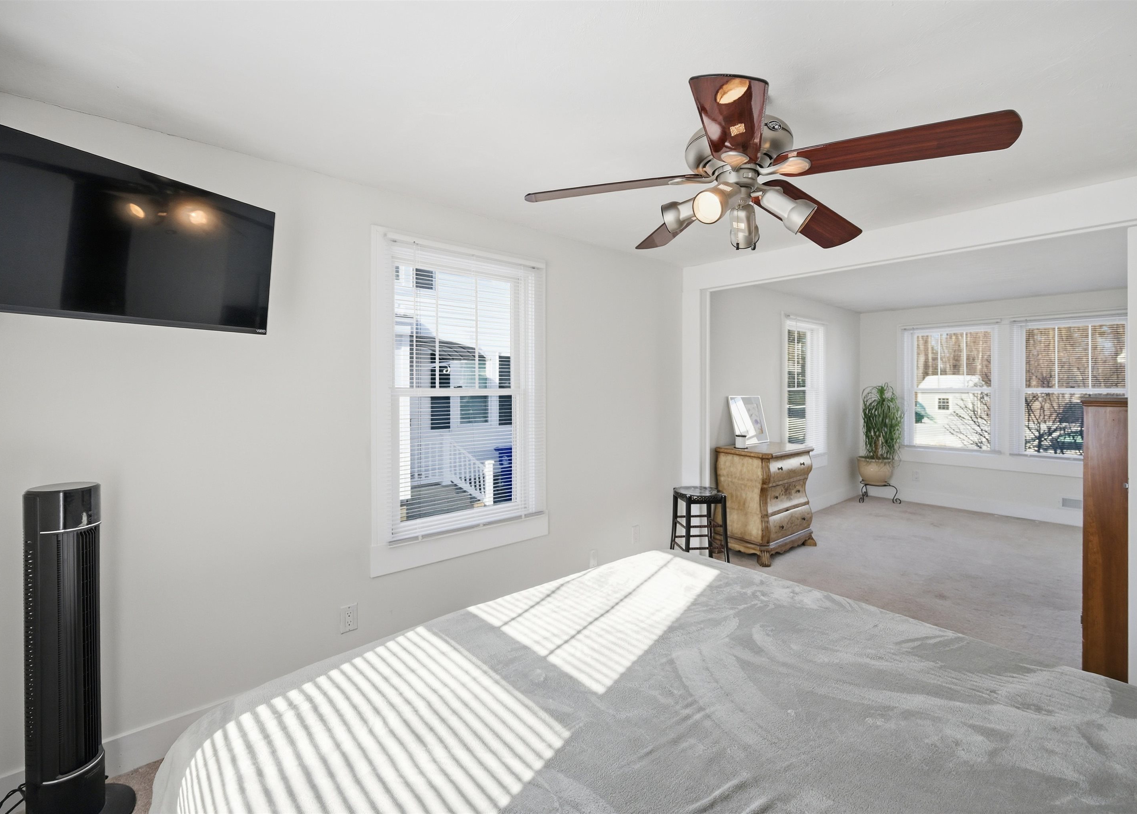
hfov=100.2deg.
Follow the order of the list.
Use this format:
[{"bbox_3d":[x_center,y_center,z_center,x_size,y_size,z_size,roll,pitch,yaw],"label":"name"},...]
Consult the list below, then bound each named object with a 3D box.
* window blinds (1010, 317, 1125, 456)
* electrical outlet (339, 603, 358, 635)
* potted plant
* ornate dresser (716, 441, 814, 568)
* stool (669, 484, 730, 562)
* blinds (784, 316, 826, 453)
[{"bbox_3d":[4.790,-0.178,4.545,0.835,1.370,0.050,2,2,44],"label":"window blinds"},{"bbox_3d":[-0.978,0.945,2.118,0.072,0.117,0.010,-1,2,-39],"label":"electrical outlet"},{"bbox_3d":[3.564,0.312,5.450,0.460,1.160,0.440,1,2,33],"label":"potted plant"},{"bbox_3d":[1.628,0.757,3.955,0.750,0.835,0.490,-1,2,-39],"label":"ornate dresser"},{"bbox_3d":[0.915,0.895,3.310,0.335,0.620,0.335,0,2,0],"label":"stool"},{"bbox_3d":[2.415,-0.187,4.820,0.880,1.380,0.050,-1,2,-39],"label":"blinds"}]

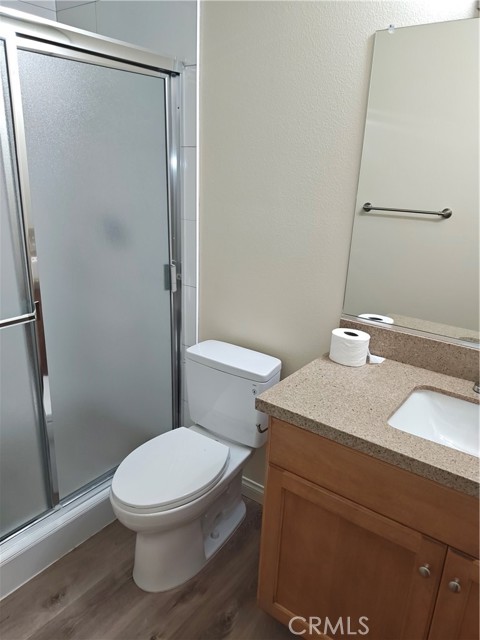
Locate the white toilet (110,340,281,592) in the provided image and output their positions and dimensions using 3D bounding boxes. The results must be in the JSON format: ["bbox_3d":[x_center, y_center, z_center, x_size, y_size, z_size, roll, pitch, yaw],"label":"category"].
[{"bbox_3d":[-0.199,0.559,1.820,0.420,0.733,0.729,15,22,34],"label":"white toilet"}]

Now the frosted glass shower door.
[{"bbox_3d":[-0.504,-0.116,1.842,0.040,1.637,0.634,15,22,34],"label":"frosted glass shower door"}]

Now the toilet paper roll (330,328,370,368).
[{"bbox_3d":[0.378,0.091,1.594,0.128,0.093,0.128,2,18,-1],"label":"toilet paper roll"}]

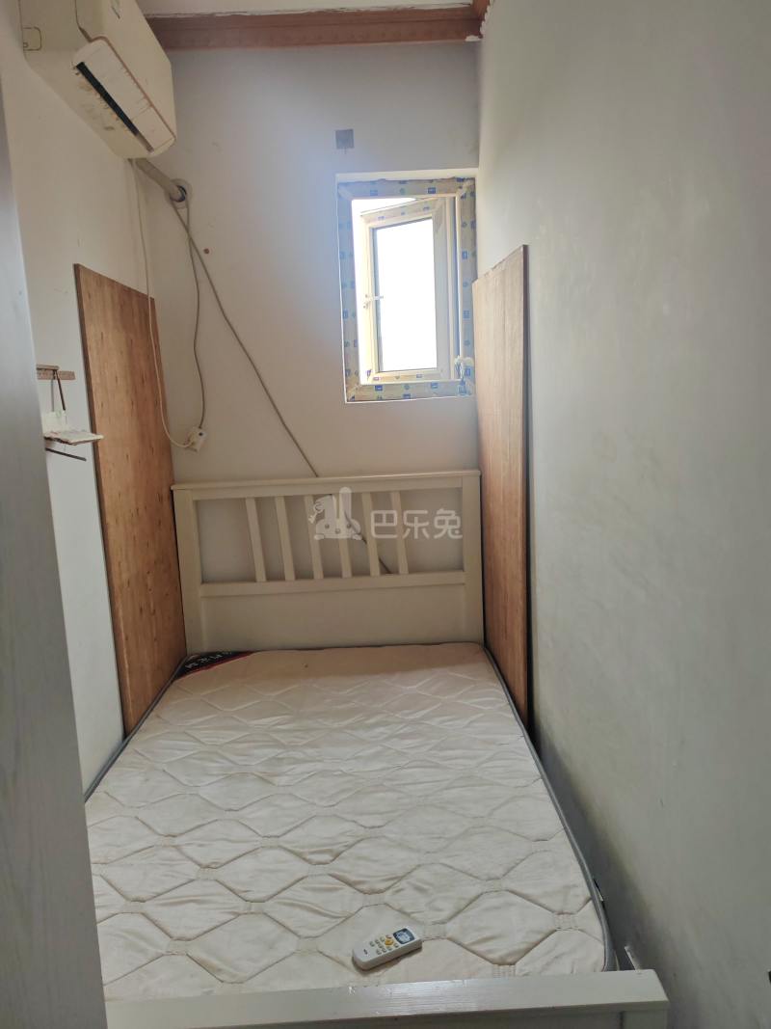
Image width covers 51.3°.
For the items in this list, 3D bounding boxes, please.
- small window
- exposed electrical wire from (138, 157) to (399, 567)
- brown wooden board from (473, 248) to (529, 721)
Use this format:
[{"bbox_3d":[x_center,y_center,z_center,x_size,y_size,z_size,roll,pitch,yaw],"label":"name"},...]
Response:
[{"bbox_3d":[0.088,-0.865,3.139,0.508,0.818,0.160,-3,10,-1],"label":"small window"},{"bbox_3d":[-0.463,-0.545,3.117,0.910,1.610,0.110,-2,9,-1],"label":"exposed electrical wire"},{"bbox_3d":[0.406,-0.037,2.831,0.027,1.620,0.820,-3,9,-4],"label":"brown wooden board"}]

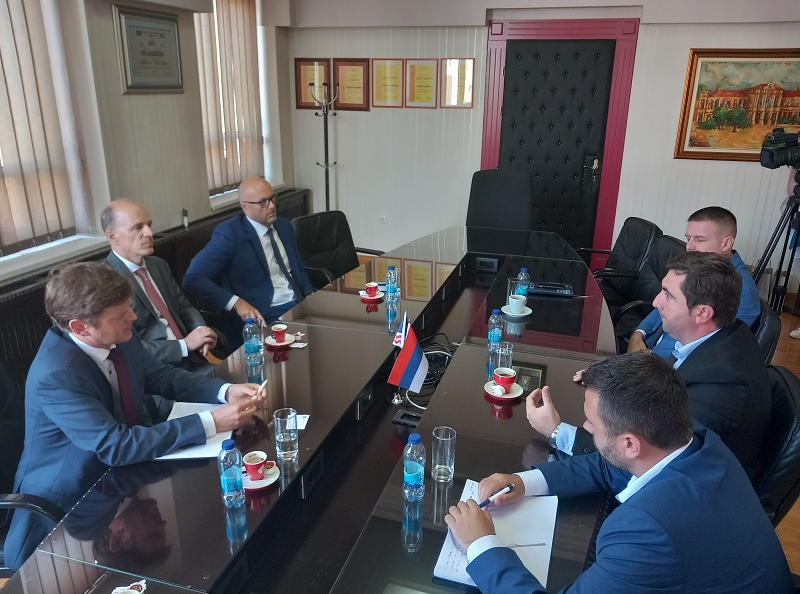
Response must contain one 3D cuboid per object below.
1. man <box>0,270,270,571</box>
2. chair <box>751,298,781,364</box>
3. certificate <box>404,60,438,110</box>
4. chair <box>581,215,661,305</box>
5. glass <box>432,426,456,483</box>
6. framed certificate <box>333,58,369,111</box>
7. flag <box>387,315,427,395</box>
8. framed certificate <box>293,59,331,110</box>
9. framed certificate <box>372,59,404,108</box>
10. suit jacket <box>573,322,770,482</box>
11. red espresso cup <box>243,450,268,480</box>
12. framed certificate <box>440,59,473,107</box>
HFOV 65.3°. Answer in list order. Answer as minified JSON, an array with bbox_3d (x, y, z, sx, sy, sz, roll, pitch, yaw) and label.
[{"bbox_3d":[-0.809,0.525,1.699,0.820,1.210,0.580,-2,19,-9],"label":"man"},{"bbox_3d":[1.253,0.420,2.566,0.620,0.900,0.600,5,19,11],"label":"chair"},{"bbox_3d":[0.193,-1.909,5.598,0.301,0.418,0.020,6,19,15],"label":"certificate"},{"bbox_3d":[1.297,-0.002,3.796,0.620,0.900,0.600,2,19,5],"label":"chair"},{"bbox_3d":[0.105,0.374,1.481,0.056,0.122,0.056,1,19,0],"label":"glass"},{"bbox_3d":[-0.427,-1.862,5.492,0.339,0.433,0.025,7,20,17],"label":"framed certificate"},{"bbox_3d":[0.030,0.208,2.180,0.150,0.270,0.060,1,19,0],"label":"flag"},{"bbox_3d":[-0.824,-2.004,5.877,0.355,0.453,0.025,6,19,15],"label":"framed certificate"},{"bbox_3d":[-0.112,-1.943,5.681,0.303,0.417,0.020,6,19,15],"label":"framed certificate"},{"bbox_3d":[0.817,0.367,1.848,0.550,0.650,0.560,6,19,15],"label":"suit jacket"},{"bbox_3d":[-0.341,0.415,1.523,0.077,0.053,0.058,-2,19,-8],"label":"red espresso cup"},{"bbox_3d":[0.478,-1.776,5.213,0.284,0.396,0.020,7,20,17],"label":"framed certificate"}]

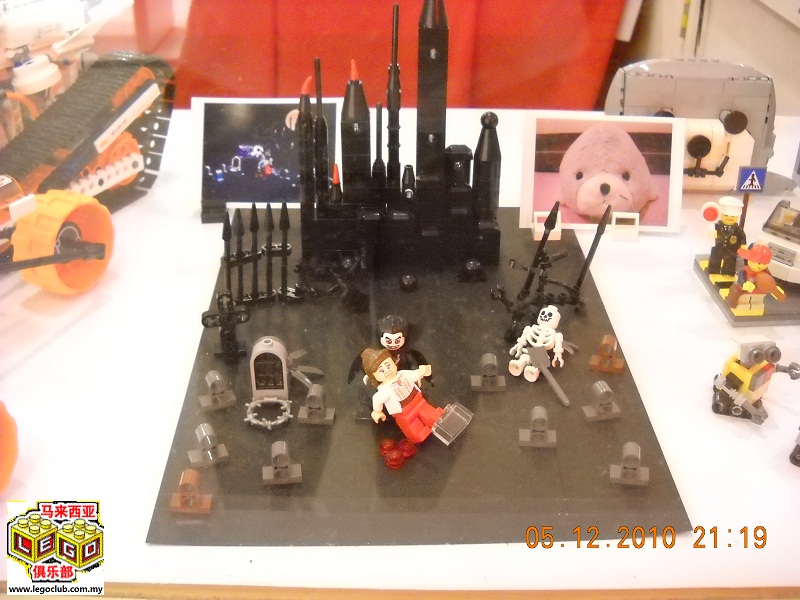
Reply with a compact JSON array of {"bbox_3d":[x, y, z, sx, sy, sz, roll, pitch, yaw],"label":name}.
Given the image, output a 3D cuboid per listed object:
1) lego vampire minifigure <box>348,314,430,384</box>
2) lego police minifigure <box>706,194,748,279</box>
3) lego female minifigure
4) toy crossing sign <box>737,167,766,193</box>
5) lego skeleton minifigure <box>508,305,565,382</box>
[{"bbox_3d":[-0.003,0.030,0.416,0.034,0.042,0.016,-1,31,-3],"label":"lego vampire minifigure"},{"bbox_3d":[0.179,-0.035,0.518,0.023,0.043,0.013,7,31,11],"label":"lego police minifigure"},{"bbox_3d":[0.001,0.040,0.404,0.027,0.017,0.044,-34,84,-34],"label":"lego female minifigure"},{"bbox_3d":[0.196,-0.067,0.529,0.016,0.016,0.004,0,31,-2],"label":"toy crossing sign"},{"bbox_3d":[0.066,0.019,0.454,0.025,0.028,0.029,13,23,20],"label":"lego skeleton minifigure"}]

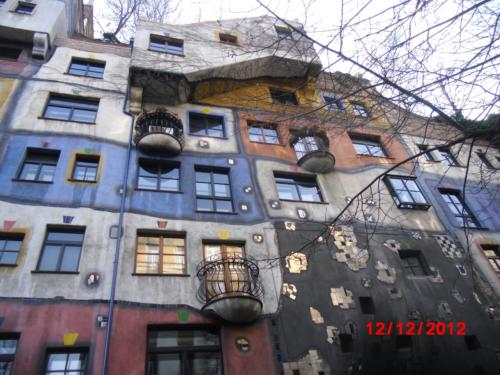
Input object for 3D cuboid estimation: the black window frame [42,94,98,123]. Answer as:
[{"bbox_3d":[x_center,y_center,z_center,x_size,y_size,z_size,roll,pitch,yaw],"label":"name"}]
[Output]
[{"bbox_3d":[-6.776,-2.939,14.933,1.816,1.433,0.200,4,-38,-16],"label":"black window frame"}]

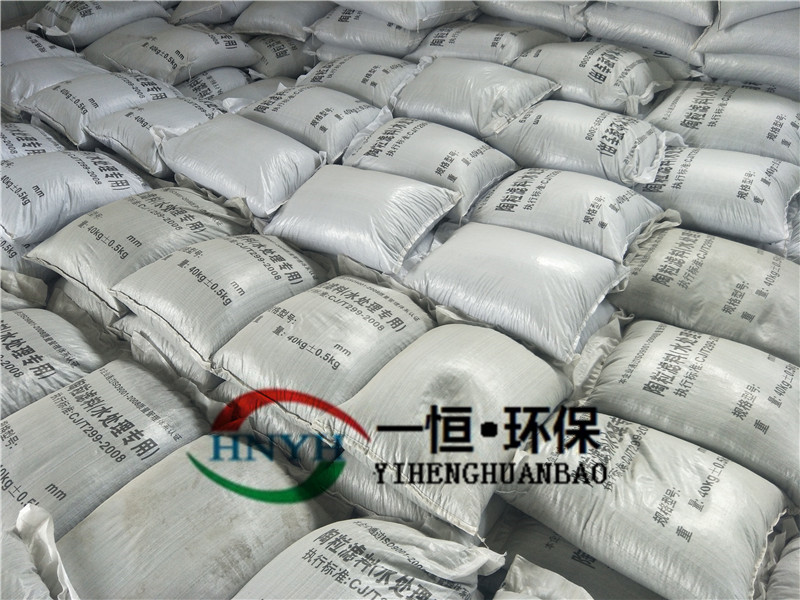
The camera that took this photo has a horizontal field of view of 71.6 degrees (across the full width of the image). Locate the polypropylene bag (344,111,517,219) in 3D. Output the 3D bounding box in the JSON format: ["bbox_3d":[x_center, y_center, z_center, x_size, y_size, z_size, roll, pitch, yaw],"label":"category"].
[{"bbox_3d":[0.134,-0.606,2.478,0.675,0.190,0.475,31,52,29],"label":"polypropylene bag"}]

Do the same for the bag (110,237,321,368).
[{"bbox_3d":[-0.660,-0.035,2.100,0.500,0.190,0.610,29,51,28],"label":"bag"}]

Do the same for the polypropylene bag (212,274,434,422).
[{"bbox_3d":[-0.229,0.133,1.847,0.484,0.187,0.606,25,49,22],"label":"polypropylene bag"}]

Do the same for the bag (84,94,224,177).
[{"bbox_3d":[-1.165,-0.867,2.842,0.510,0.206,0.622,33,45,18],"label":"bag"}]

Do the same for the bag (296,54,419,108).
[{"bbox_3d":[-0.225,-1.351,3.369,0.622,0.206,0.510,18,48,16],"label":"bag"}]

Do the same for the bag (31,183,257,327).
[{"bbox_3d":[-0.923,-0.229,2.039,0.510,0.206,0.622,25,47,22],"label":"bag"}]

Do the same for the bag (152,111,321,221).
[{"bbox_3d":[-0.716,-0.645,2.559,0.675,0.190,0.475,28,51,27],"label":"bag"}]

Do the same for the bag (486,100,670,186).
[{"bbox_3d":[0.810,-0.715,2.490,0.675,0.190,0.475,27,50,26],"label":"bag"}]

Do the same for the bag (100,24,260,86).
[{"bbox_3d":[-1.125,-1.303,2.936,0.510,0.206,0.622,28,47,23],"label":"bag"}]

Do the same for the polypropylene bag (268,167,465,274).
[{"bbox_3d":[-0.151,-0.341,2.171,0.622,0.206,0.510,18,50,21],"label":"polypropylene bag"}]

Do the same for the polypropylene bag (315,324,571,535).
[{"bbox_3d":[0.190,0.339,1.726,0.484,0.187,0.606,28,50,24],"label":"polypropylene bag"}]

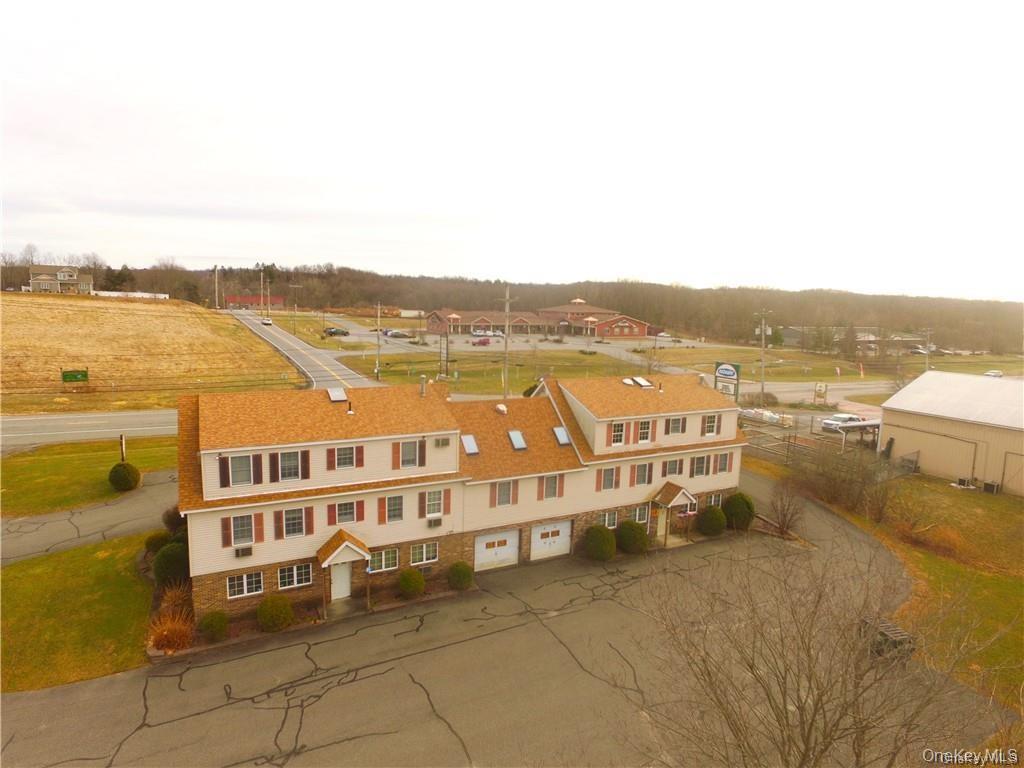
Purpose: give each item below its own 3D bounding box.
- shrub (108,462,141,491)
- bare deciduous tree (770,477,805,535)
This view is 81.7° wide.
[{"bbox_3d":[-27.415,6.545,41.903,1.860,1.900,1.860,-3,10,-26],"label":"shrub"},{"bbox_3d":[18.897,8.339,40.611,2.180,4.010,2.180,-3,10,-26],"label":"bare deciduous tree"}]

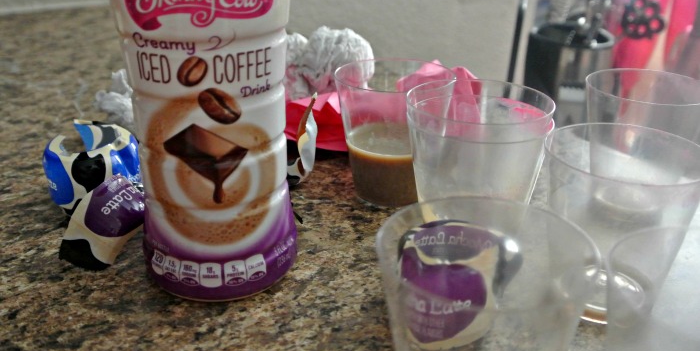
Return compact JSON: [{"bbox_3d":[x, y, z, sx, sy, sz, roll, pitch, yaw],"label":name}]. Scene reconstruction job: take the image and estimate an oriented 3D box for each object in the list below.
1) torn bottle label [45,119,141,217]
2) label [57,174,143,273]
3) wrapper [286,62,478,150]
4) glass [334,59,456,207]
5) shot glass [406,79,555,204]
[{"bbox_3d":[-0.111,-0.005,0.296,0.041,0.032,0.037,-7,26,-18],"label":"torn bottle label"},{"bbox_3d":[-0.086,0.014,0.260,0.038,0.028,0.031,7,25,14],"label":"label"},{"bbox_3d":[0.014,-0.038,0.374,0.114,0.033,0.076,1,24,0],"label":"wrapper"},{"bbox_3d":[0.018,-0.018,0.303,0.051,0.053,0.051,1,24,0],"label":"glass"},{"bbox_3d":[0.045,0.001,0.255,0.051,0.060,0.051,1,24,0],"label":"shot glass"}]

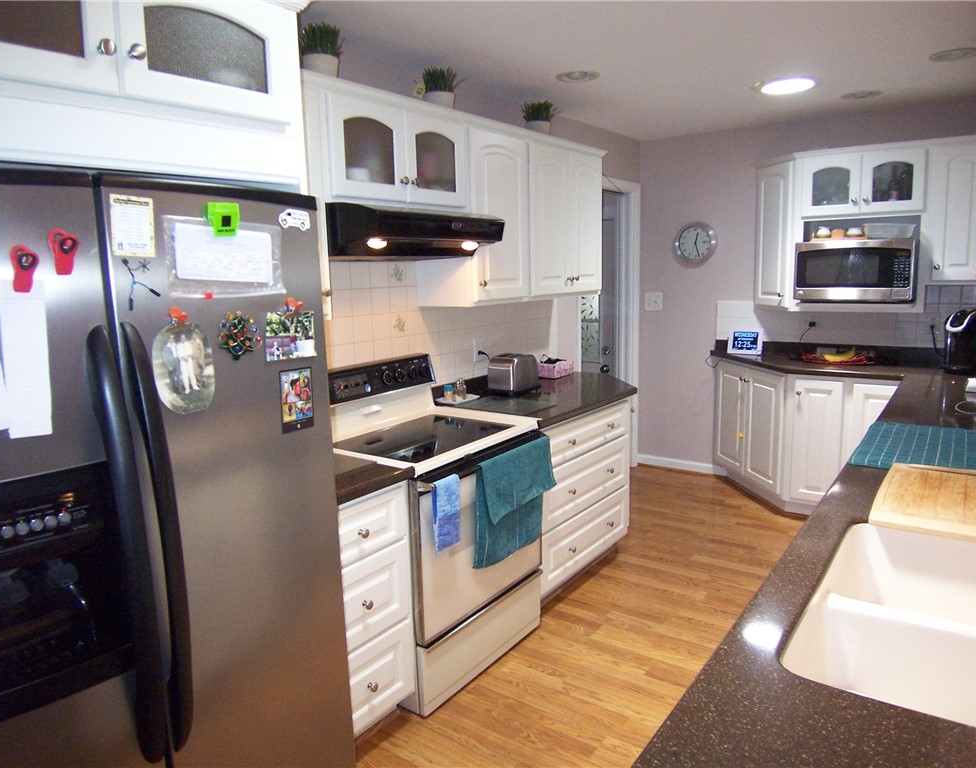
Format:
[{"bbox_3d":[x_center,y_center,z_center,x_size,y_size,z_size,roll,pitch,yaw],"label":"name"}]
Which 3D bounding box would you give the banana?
[{"bbox_3d":[2.162,-0.179,4.189,0.188,0.099,0.059,5,12,37],"label":"banana"}]

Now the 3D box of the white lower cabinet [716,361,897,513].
[{"bbox_3d":[2.003,0.341,4.426,1.257,0.866,0.574,5,12,37],"label":"white lower cabinet"}]

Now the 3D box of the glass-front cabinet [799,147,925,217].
[{"bbox_3d":[2.262,-1.187,4.094,0.643,0.371,0.337,5,12,37],"label":"glass-front cabinet"}]

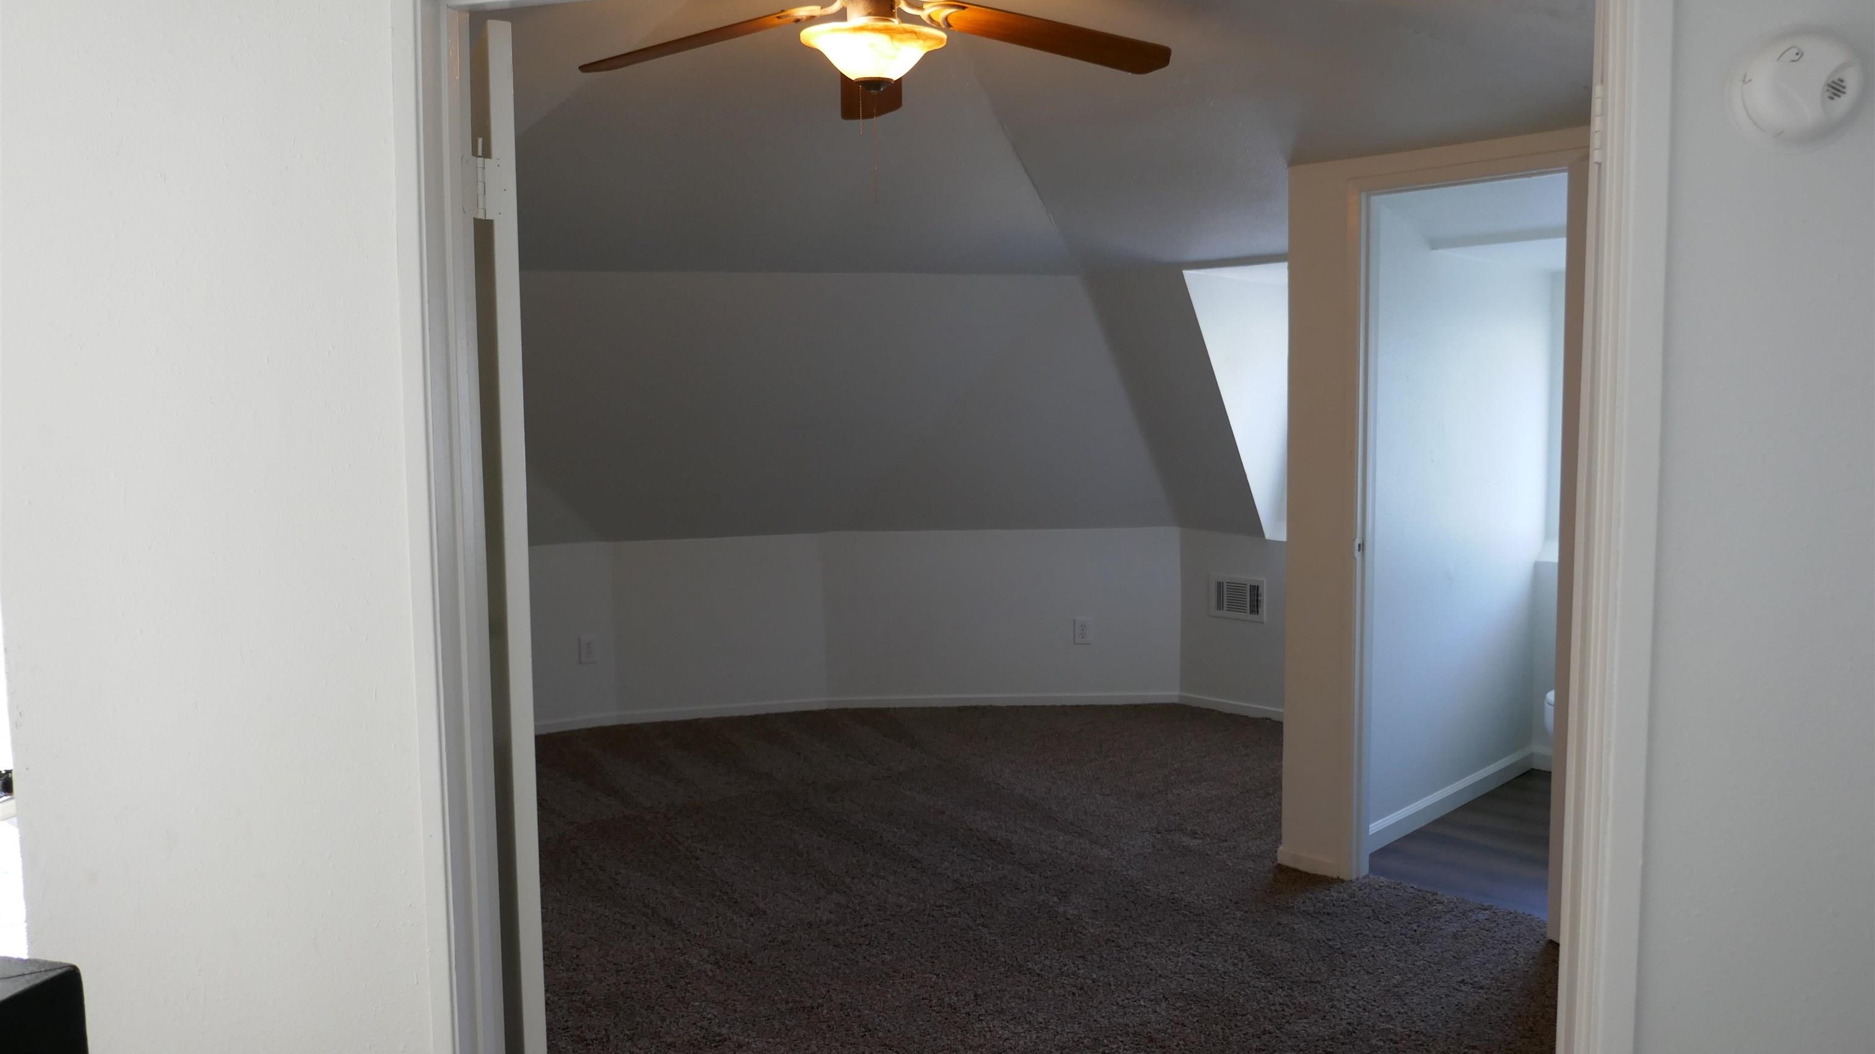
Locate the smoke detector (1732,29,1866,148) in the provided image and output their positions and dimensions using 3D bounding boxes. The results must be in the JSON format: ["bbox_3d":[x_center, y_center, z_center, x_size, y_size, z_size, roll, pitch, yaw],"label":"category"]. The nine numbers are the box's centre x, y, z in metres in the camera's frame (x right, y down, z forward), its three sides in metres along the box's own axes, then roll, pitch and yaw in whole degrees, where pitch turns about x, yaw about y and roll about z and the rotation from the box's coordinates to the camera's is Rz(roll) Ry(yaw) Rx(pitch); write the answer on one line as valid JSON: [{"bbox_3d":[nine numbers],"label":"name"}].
[{"bbox_3d":[0.887,-0.449,1.343,0.123,0.123,0.042,1,5,15],"label":"smoke detector"}]

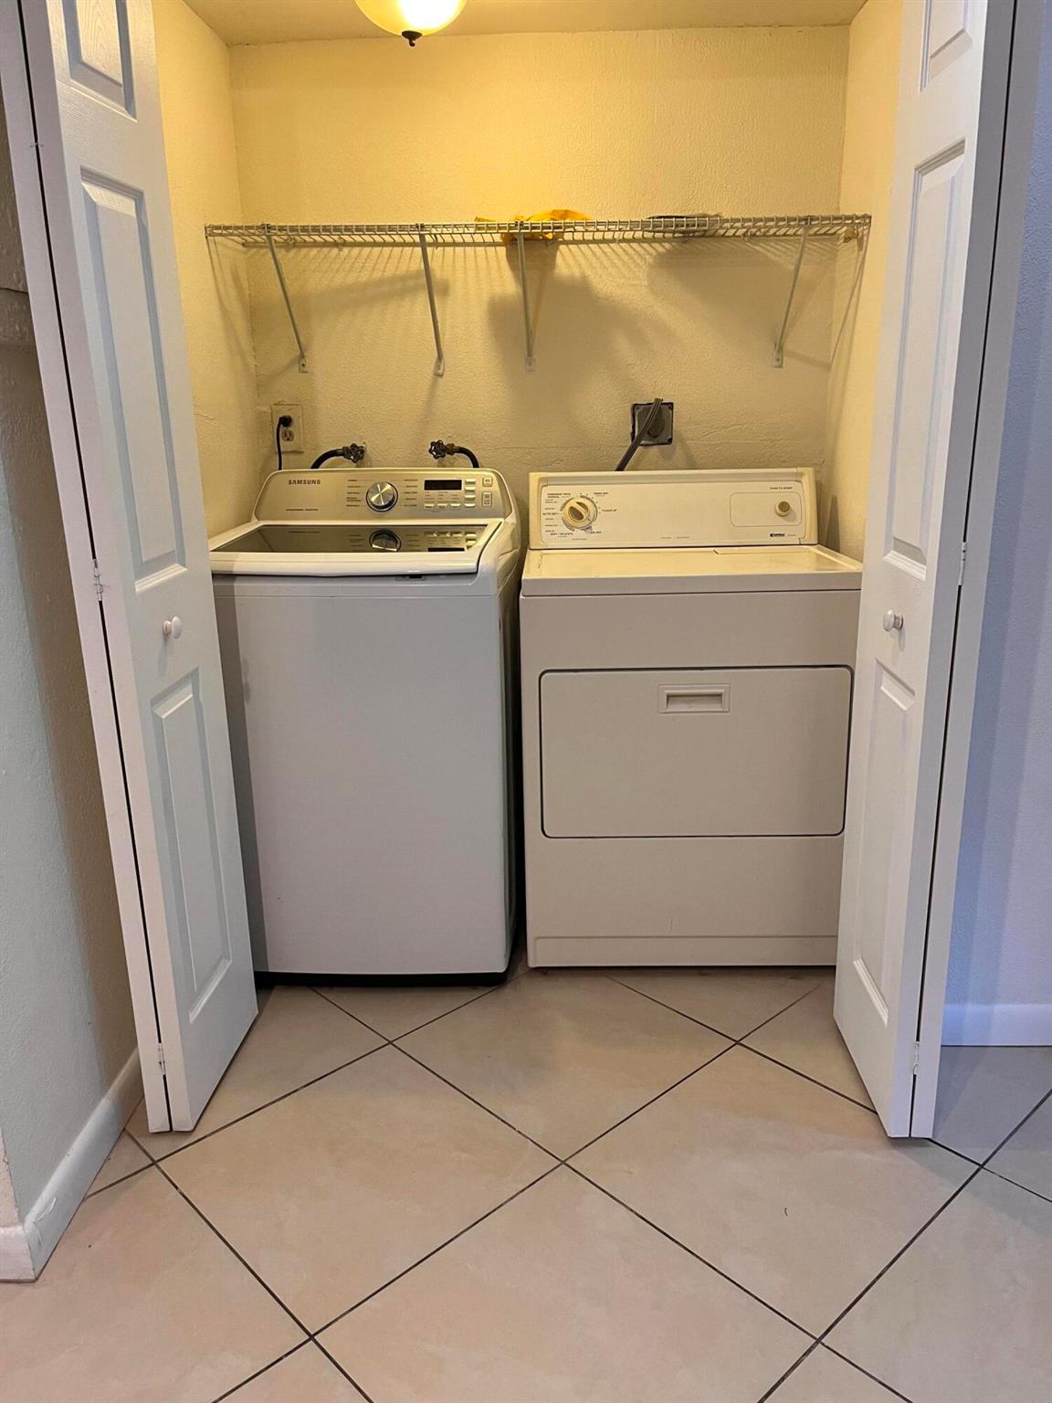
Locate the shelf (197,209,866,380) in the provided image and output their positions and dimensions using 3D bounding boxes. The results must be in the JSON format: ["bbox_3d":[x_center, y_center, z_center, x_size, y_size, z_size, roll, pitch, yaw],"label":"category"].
[{"bbox_3d":[0.030,-0.986,2.593,1.523,0.331,0.316,-1,16,2],"label":"shelf"}]

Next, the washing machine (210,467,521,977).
[{"bbox_3d":[-0.351,0.013,2.597,0.687,1.119,0.737,-1,16,2],"label":"washing machine"}]

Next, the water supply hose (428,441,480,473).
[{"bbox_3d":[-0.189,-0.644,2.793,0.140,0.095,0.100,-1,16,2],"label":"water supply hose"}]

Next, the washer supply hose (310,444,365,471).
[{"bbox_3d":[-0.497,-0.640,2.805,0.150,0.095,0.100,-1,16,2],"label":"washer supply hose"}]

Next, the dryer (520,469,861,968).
[{"bbox_3d":[0.378,0.000,2.629,0.739,1.094,0.701,-1,16,2],"label":"dryer"}]

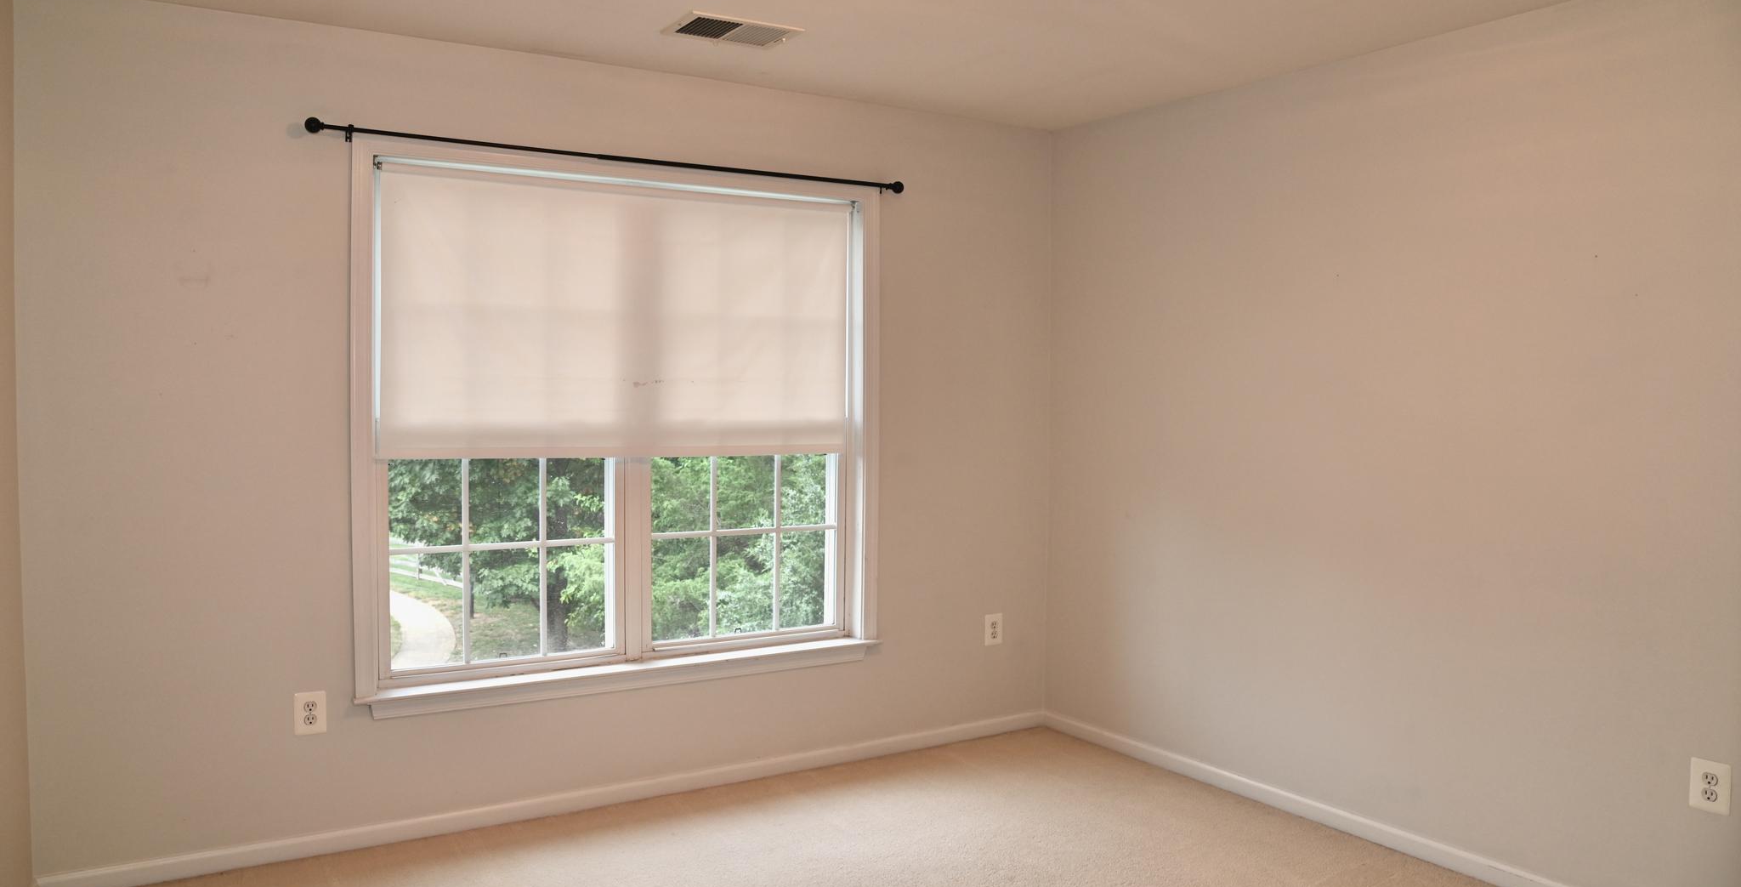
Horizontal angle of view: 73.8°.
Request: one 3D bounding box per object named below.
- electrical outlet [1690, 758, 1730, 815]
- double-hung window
[{"bbox_3d":[1.999,0.817,2.761,0.010,0.121,0.081,-1,2,-32],"label":"electrical outlet"},{"bbox_3d":[-0.728,-0.072,3.831,1.810,1.710,0.100,-1,2,-32],"label":"double-hung window"}]

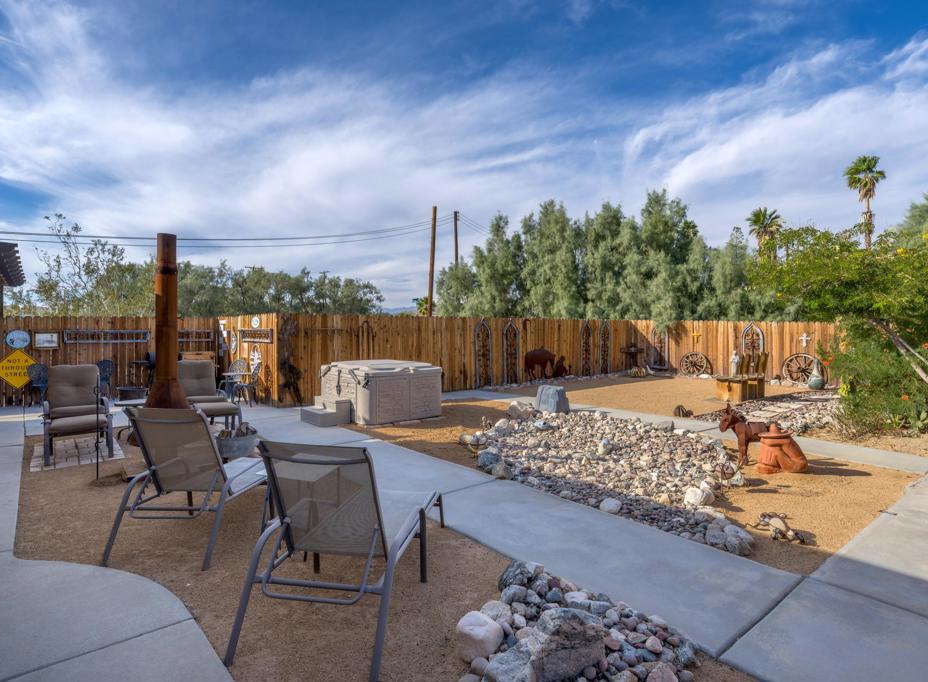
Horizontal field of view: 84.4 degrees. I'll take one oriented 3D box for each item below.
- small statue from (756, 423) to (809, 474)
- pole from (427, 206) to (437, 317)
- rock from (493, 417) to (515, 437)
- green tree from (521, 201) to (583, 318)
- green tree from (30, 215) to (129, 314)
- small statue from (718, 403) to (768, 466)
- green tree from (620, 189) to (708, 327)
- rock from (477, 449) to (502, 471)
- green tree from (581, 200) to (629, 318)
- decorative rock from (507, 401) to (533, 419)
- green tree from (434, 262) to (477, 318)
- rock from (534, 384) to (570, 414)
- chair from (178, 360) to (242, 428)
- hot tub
[{"bbox_3d":[3.410,1.130,5.460,0.440,0.490,0.360,0,0,-12],"label":"small statue"},{"bbox_3d":[-1.876,-3.616,30.927,0.320,8.900,0.320,3,1,0],"label":"pole"},{"bbox_3d":[0.578,1.243,7.430,0.260,0.240,0.240,0,1,0],"label":"rock"},{"bbox_3d":[3.600,-2.150,21.000,2.500,6.800,2.400,0,0,0],"label":"green tree"},{"bbox_3d":[-9.400,-0.750,12.600,2.200,4.200,2.100,0,0,-18],"label":"green tree"},{"bbox_3d":[3.200,1.044,5.825,0.580,0.710,0.180,0,1,-12],"label":"small statue"},{"bbox_3d":[7.563,-2.308,19.453,3.100,6.800,3.000,0,1,0],"label":"green tree"},{"bbox_3d":[0.275,1.270,5.580,0.260,0.200,0.230,0,0,0],"label":"rock"},{"bbox_3d":[5.700,-2.050,20.500,2.100,6.600,2.200,0,0,0],"label":"green tree"},{"bbox_3d":[0.990,1.190,9.000,0.460,0.300,0.420,0,0,0],"label":"decorative rock"},{"bbox_3d":[-0.399,-1.409,23.974,2.000,4.800,2.000,0,1,0],"label":"green tree"},{"bbox_3d":[1.630,1.070,9.360,0.550,0.540,0.480,0,0,14],"label":"rock"},{"bbox_3d":[-3.760,0.831,7.521,0.680,1.060,0.820,-1,2,-41],"label":"chair"},{"bbox_3d":[-1.501,0.872,9.283,1.600,0.900,1.600,-1,2,-40],"label":"hot tub"}]

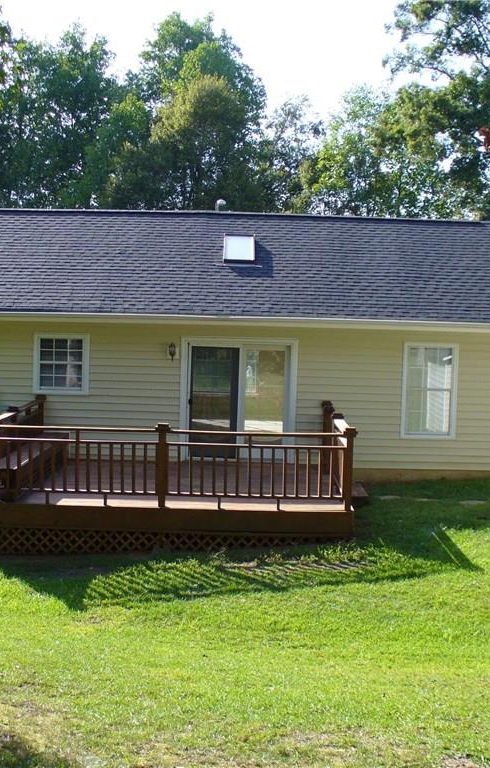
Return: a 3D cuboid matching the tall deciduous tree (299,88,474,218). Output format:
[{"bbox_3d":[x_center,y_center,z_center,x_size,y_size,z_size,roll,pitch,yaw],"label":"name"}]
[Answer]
[{"bbox_3d":[6.851,-7.616,54.609,8.609,14.041,8.609,1,4,0],"label":"tall deciduous tree"}]

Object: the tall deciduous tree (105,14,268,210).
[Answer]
[{"bbox_3d":[-2.792,-8.521,49.553,7.474,16.098,7.474,1,4,0],"label":"tall deciduous tree"}]

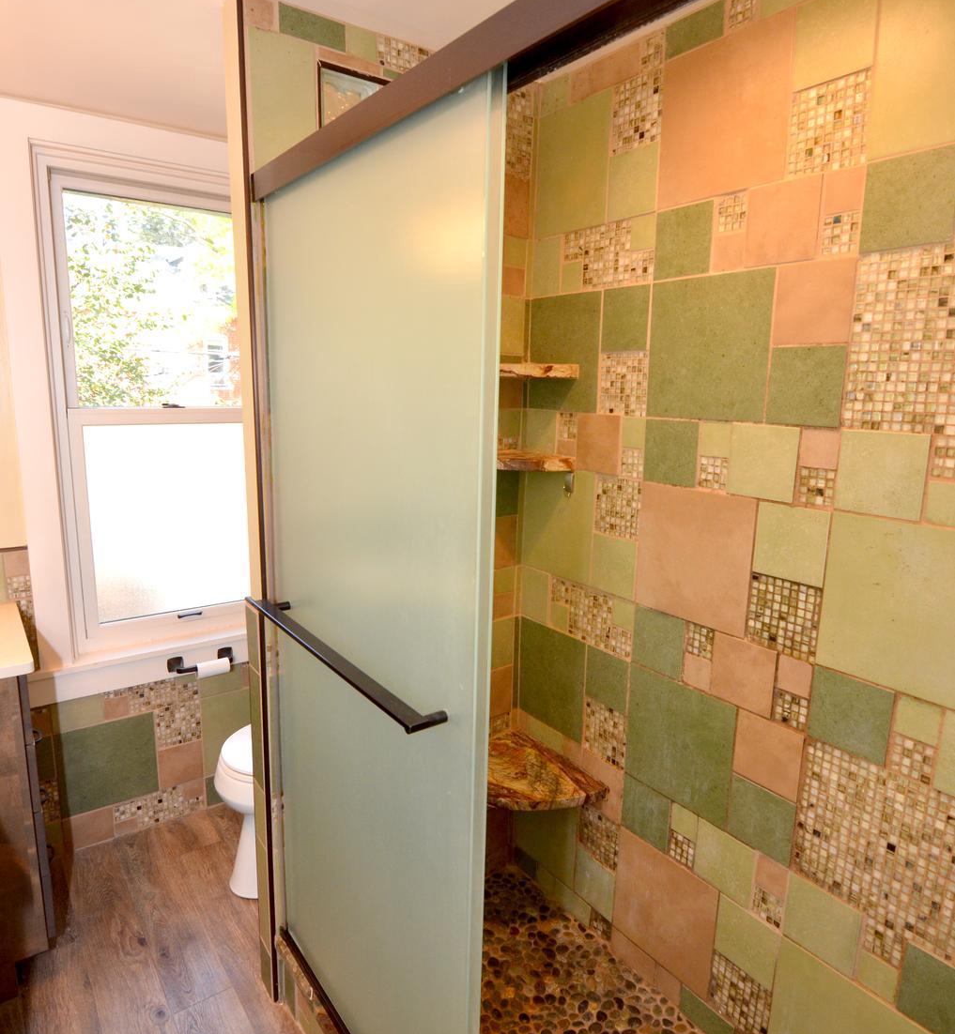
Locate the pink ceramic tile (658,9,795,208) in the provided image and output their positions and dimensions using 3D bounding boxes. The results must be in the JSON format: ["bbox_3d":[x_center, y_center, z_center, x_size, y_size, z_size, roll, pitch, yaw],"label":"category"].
[{"bbox_3d":[0.503,-0.820,1.317,0.010,0.298,0.298,-8,14,-38],"label":"pink ceramic tile"}]

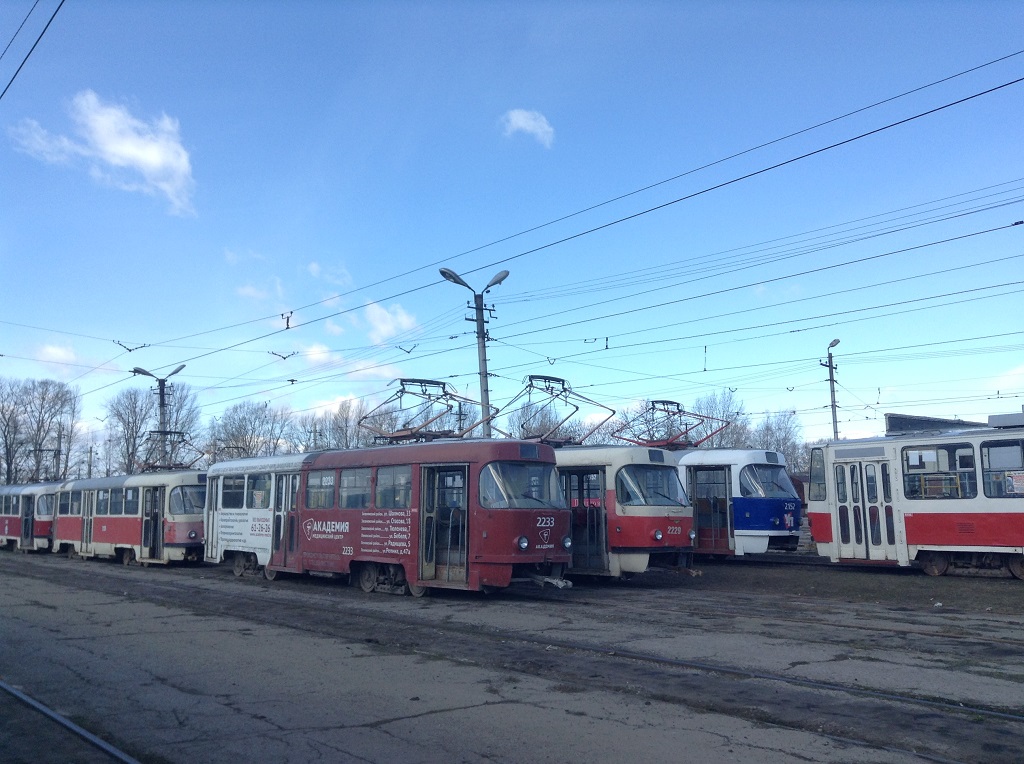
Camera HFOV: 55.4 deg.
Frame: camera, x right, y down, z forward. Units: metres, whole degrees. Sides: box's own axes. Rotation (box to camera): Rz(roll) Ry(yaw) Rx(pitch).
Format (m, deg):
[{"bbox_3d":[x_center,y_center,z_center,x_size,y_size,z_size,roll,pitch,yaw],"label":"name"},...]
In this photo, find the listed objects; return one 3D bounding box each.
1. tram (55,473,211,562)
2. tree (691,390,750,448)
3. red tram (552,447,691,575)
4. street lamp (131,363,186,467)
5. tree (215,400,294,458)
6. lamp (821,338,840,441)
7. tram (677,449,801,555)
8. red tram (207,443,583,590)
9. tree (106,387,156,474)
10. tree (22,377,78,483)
[{"bbox_3d":[-13.410,4.808,34.448,2.500,3.100,14.100,4,-9,-40],"label":"tram"},{"bbox_3d":[21.300,6.738,97.829,6.200,12.240,5.800,-1,-7,0],"label":"tree"},{"bbox_3d":[-1.025,3.385,25.383,2.500,3.100,14.100,5,-9,-41],"label":"red tram"},{"bbox_3d":[-17.891,3.613,49.452,2.650,9.080,0.450,4,-9,-40],"label":"street lamp"},{"bbox_3d":[-25.917,7.791,97.810,8.000,11.920,7.200,-1,-7,0],"label":"tree"},{"bbox_3d":[15.452,2.486,46.489,1.750,9.090,0.450,5,-9,-42],"label":"lamp"},{"bbox_3d":[2.852,3.763,29.973,2.500,3.100,14.100,4,-8,-38],"label":"tram"},{"bbox_3d":[-3.720,3.094,22.693,2.500,3.100,14.100,4,-9,-40],"label":"red tram"},{"bbox_3d":[-37.233,7.011,94.905,5.000,13.230,4.800,-1,-7,0],"label":"tree"},{"bbox_3d":[-45.228,6.693,94.959,5.600,14.170,5.200,-1,-7,0],"label":"tree"}]

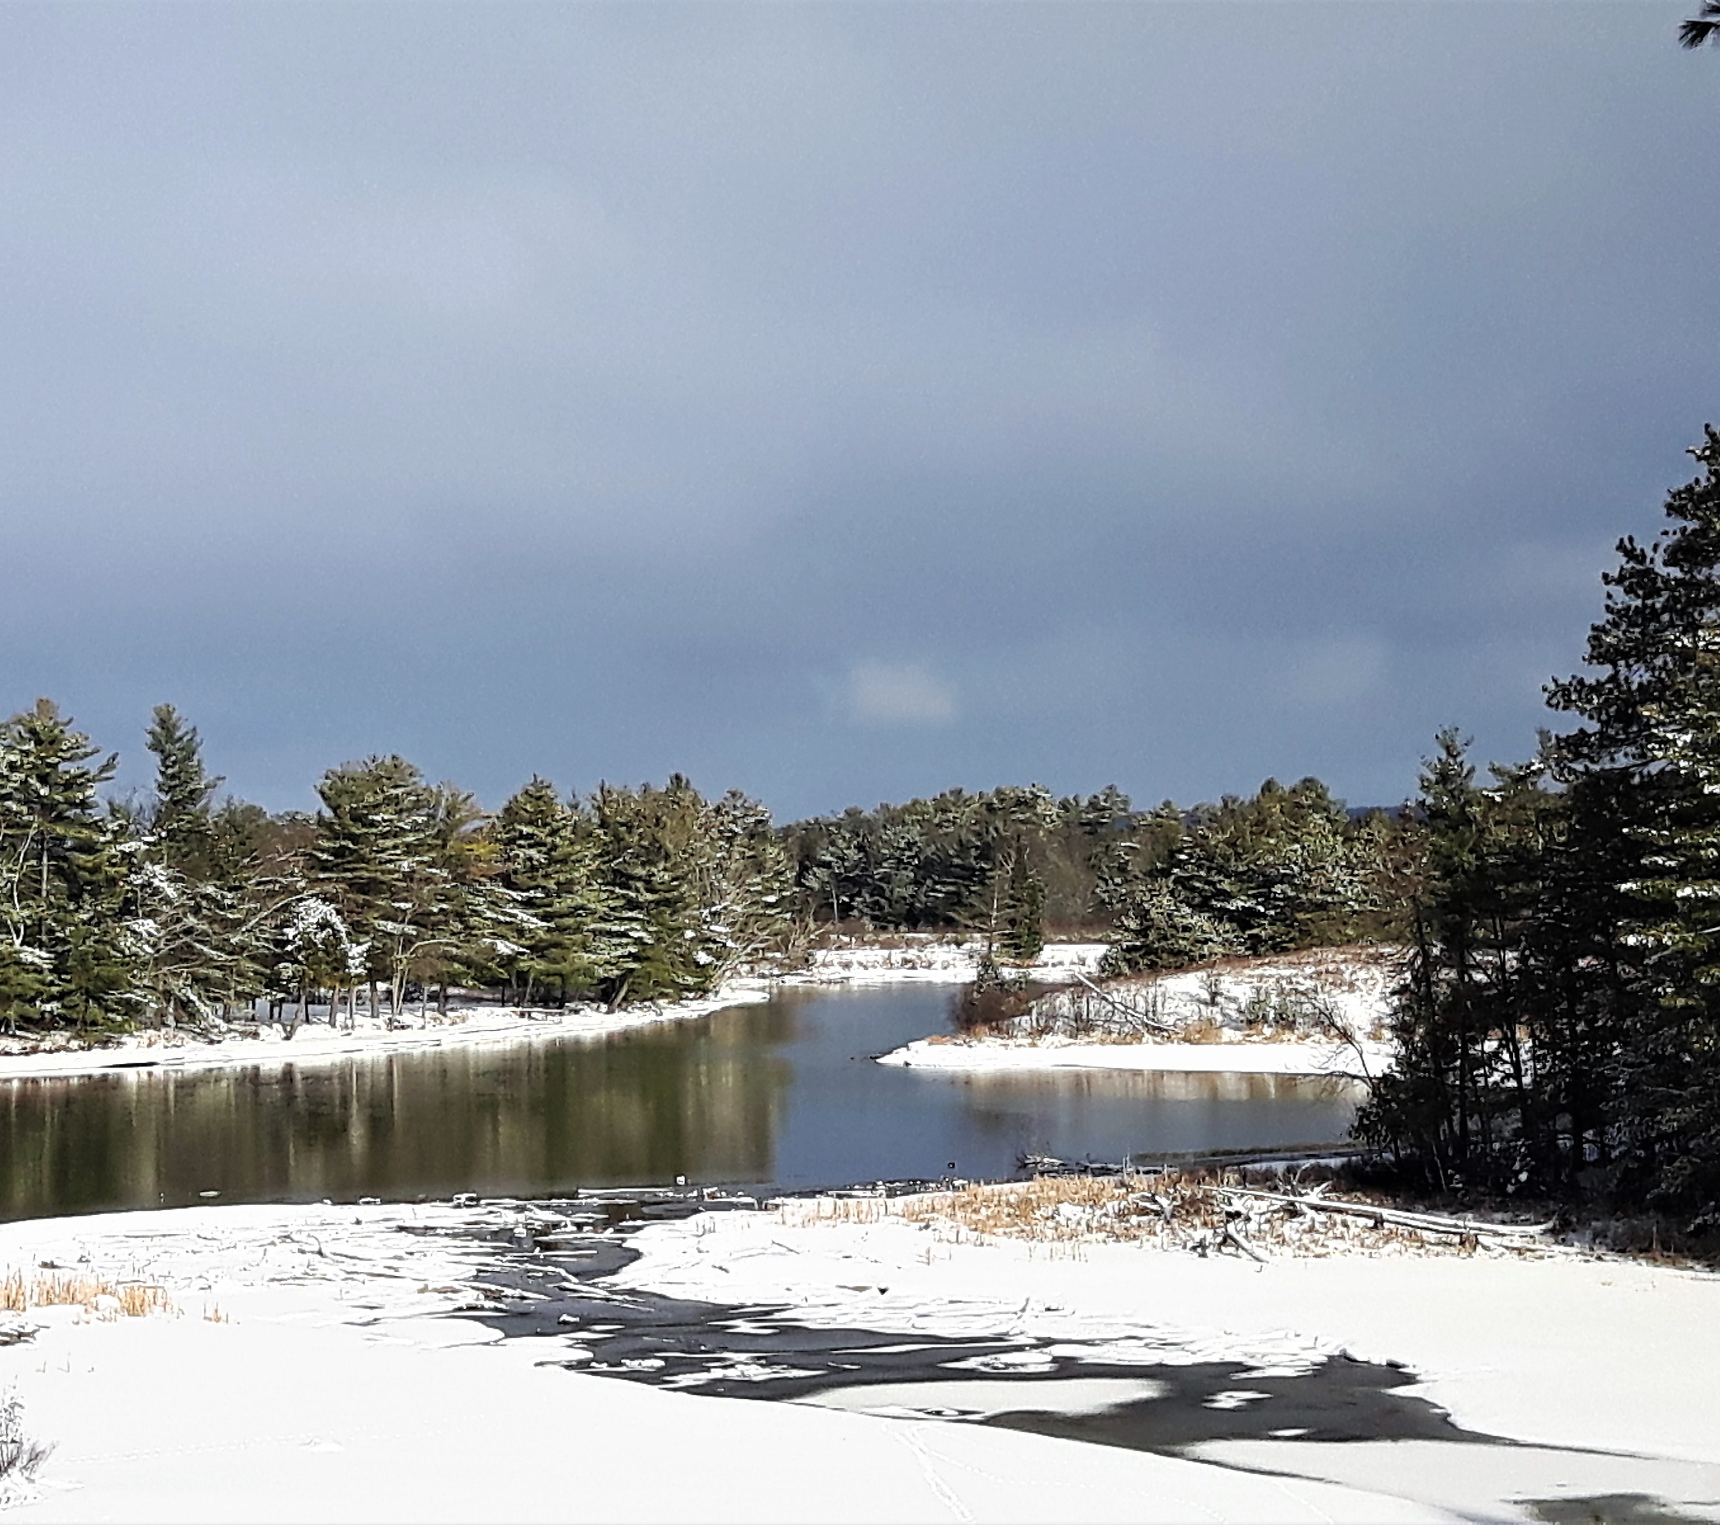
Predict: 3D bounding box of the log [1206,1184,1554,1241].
[{"bbox_3d":[13.764,11.950,48.650,8.900,0.450,0.500,2,-2,22],"label":"log"}]

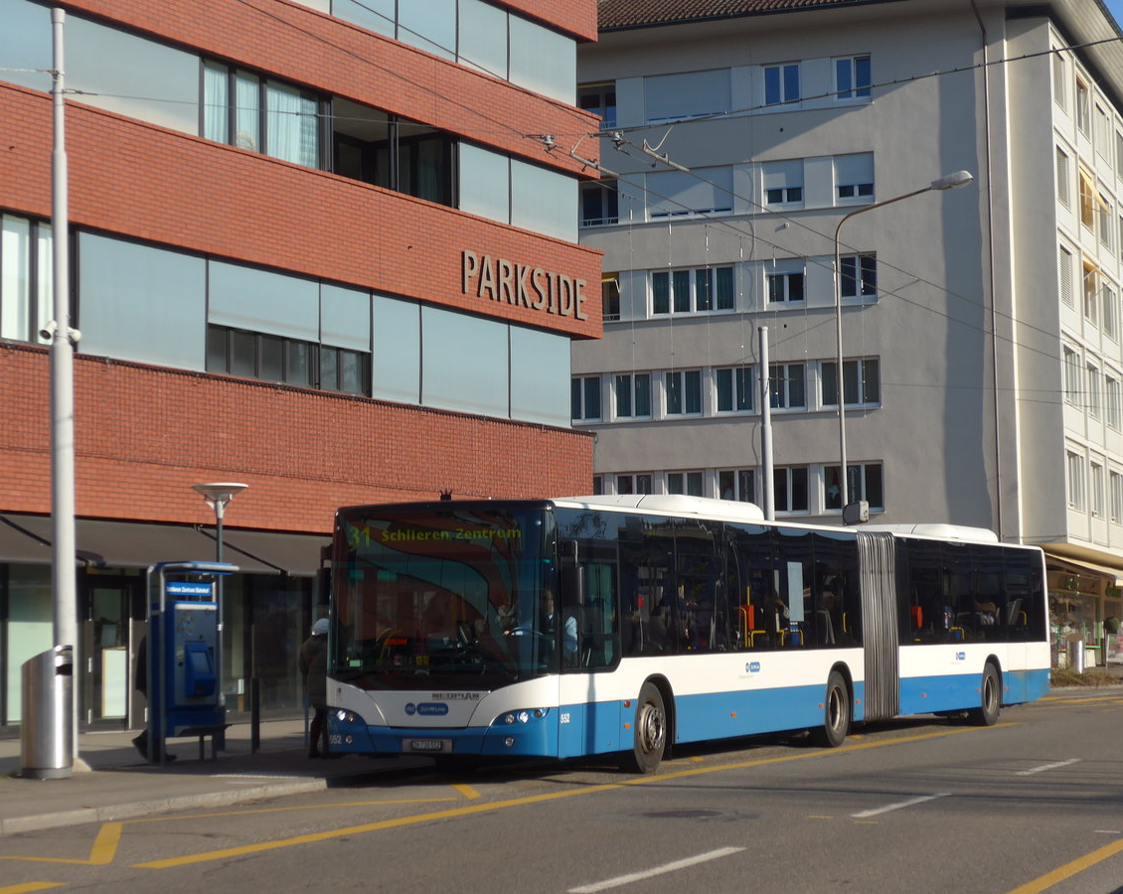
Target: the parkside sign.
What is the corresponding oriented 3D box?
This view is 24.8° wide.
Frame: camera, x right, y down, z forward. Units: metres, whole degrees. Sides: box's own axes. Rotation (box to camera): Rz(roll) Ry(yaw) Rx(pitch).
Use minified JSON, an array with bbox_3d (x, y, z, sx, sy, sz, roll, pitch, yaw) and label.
[{"bbox_3d":[-0.640,-3.073,49.000,0.120,0.820,4.650,-4,-6,30],"label":"parkside sign"}]

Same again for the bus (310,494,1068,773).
[{"bbox_3d":[2.498,2.328,32.717,2.650,2.980,18.000,-3,-5,25],"label":"bus"}]

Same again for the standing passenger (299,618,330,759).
[{"bbox_3d":[-2.795,2.742,29.154,0.420,1.630,0.520,-2,-5,11],"label":"standing passenger"}]

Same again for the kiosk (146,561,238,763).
[{"bbox_3d":[-4.150,2.424,28.871,0.620,2.270,0.950,-3,-6,24],"label":"kiosk"}]

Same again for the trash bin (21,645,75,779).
[{"bbox_3d":[-5.221,2.686,25.917,0.524,1.350,0.524,-1,-5,0],"label":"trash bin"}]

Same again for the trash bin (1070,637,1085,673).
[{"bbox_3d":[14.735,5.970,73.000,0.460,1.200,0.460,-2,-5,12],"label":"trash bin"}]

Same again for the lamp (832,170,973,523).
[{"bbox_3d":[6.346,-0.156,46.412,2.680,9.600,0.300,-3,-6,24],"label":"lamp"}]

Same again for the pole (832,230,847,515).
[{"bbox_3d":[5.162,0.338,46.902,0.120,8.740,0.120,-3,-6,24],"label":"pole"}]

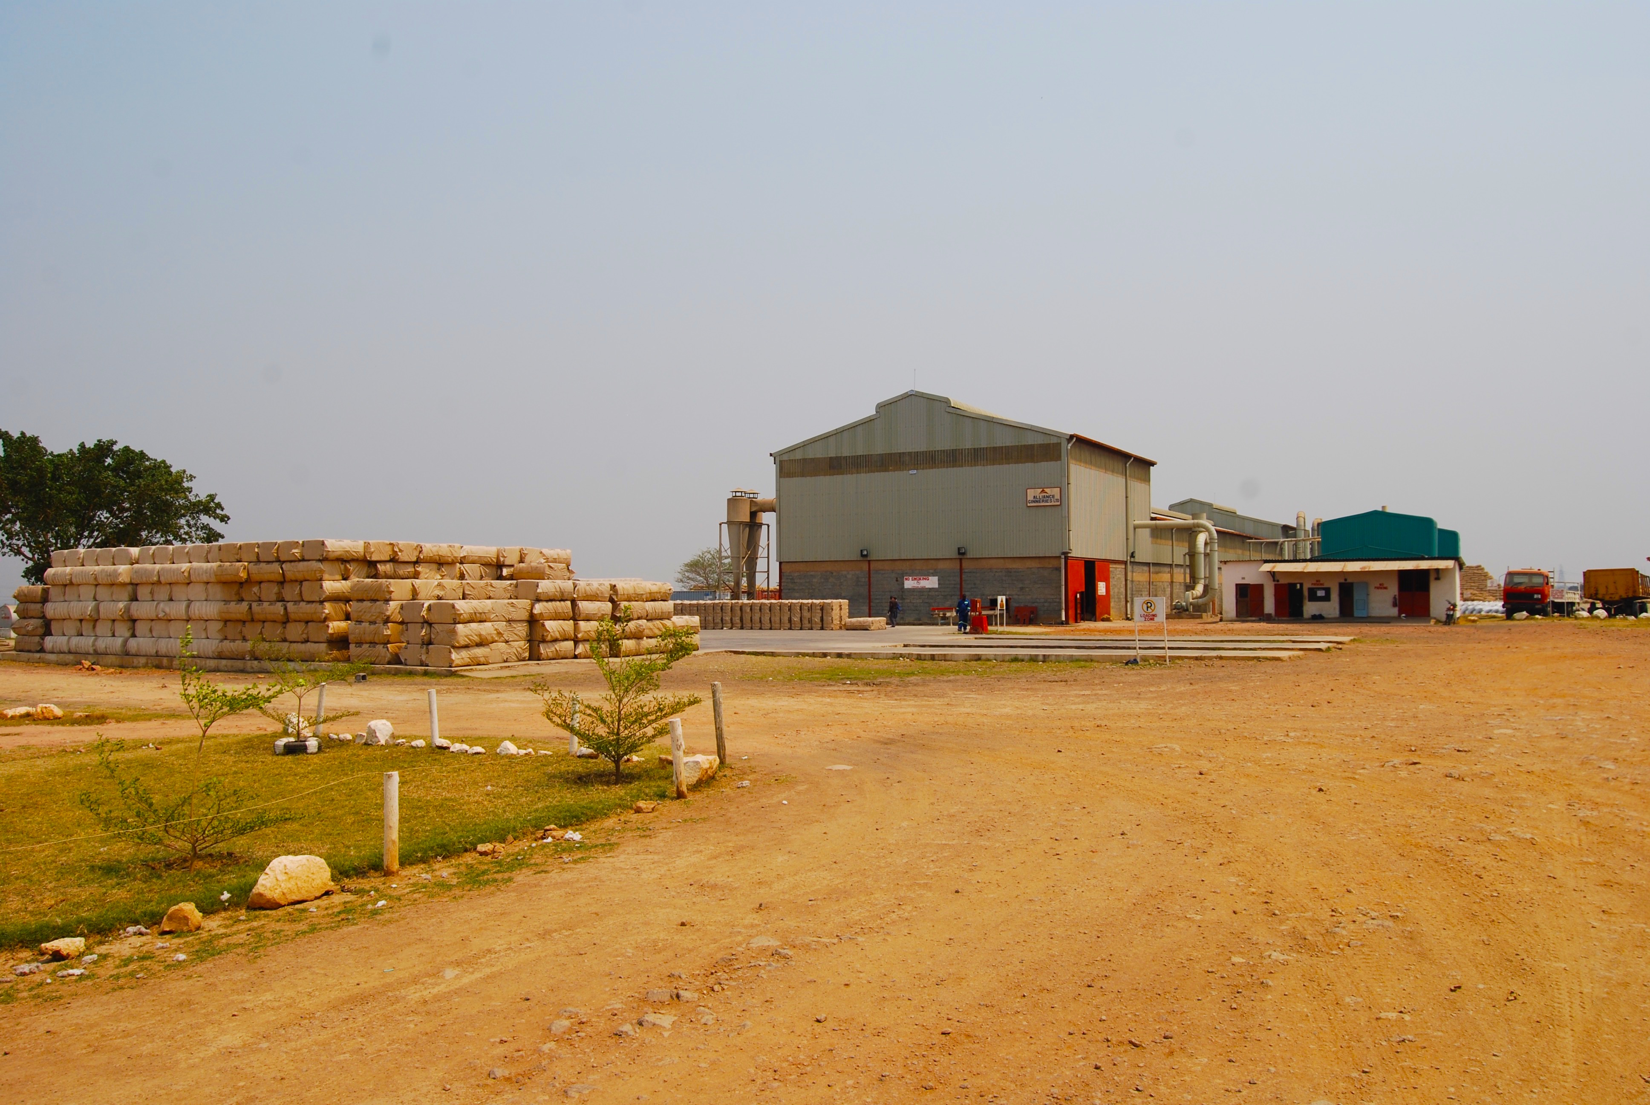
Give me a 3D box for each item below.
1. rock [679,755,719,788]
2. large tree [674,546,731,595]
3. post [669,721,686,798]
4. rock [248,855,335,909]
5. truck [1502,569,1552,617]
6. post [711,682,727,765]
[{"bbox_3d":[-1.270,2.149,12.391,0.390,0.260,0.360,1,-2,-30],"label":"rock"},{"bbox_3d":[-12.431,2.959,134.974,8.200,7.040,8.000,0,-2,0],"label":"large tree"},{"bbox_3d":[-1.342,1.881,11.390,0.100,0.725,0.100,-5,-2,0],"label":"post"},{"bbox_3d":[-3.260,1.996,7.571,0.460,0.260,0.340,1,-2,-30],"label":"rock"},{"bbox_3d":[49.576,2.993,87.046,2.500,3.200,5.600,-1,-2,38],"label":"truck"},{"bbox_3d":[-1.144,1.864,13.581,0.100,0.900,0.100,-5,-2,0],"label":"post"}]

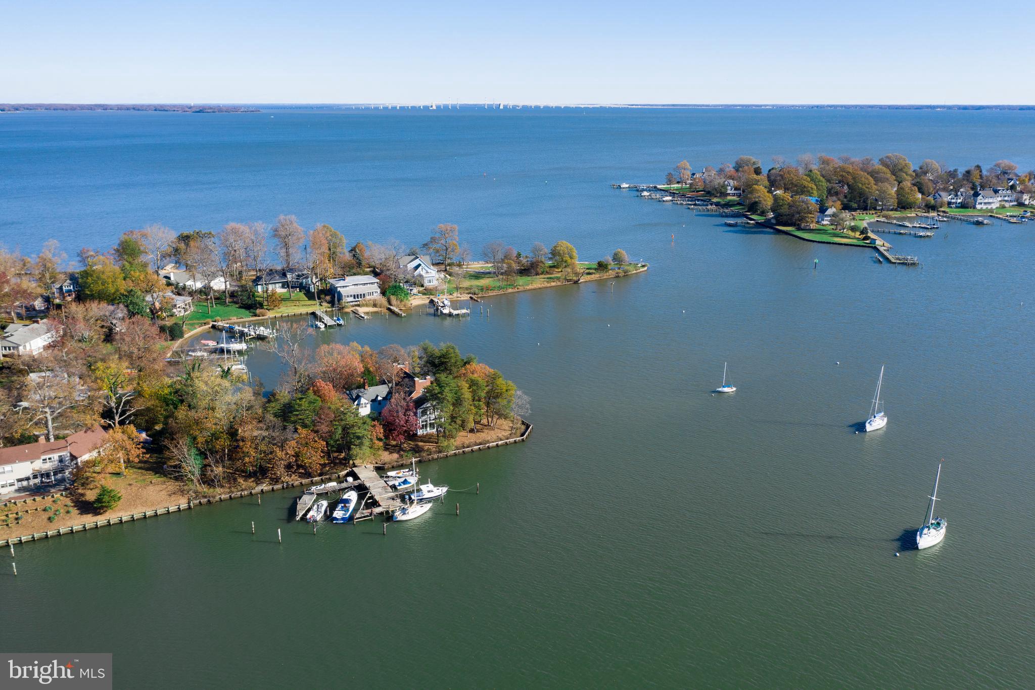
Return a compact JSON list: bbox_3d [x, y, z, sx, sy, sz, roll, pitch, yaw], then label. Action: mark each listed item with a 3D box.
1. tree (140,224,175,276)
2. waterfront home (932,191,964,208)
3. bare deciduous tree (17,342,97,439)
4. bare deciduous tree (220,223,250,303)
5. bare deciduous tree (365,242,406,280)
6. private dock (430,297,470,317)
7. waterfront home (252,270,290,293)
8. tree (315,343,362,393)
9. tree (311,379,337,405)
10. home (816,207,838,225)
[{"bbox_3d":[-136.120,-34.740,304.090,13.180,21.920,12.910,-7,18,-23],"label":"tree"},{"bbox_3d":[282.840,-95.880,529.680,15.000,9.800,11.000,-4,17,-12],"label":"waterfront home"},{"bbox_3d":[-81.603,9.785,142.432,14.539,20.001,14.539,0,17,0],"label":"bare deciduous tree"},{"bbox_3d":[-92.807,-26.548,264.668,10.076,26.973,10.076,0,17,0],"label":"bare deciduous tree"},{"bbox_3d":[-49.260,-31.400,303.890,15.000,15.800,14.000,0,17,0],"label":"bare deciduous tree"},{"bbox_3d":[-22.500,-13.001,271.304,7.500,2.200,20.000,-9,19,-27],"label":"private dock"},{"bbox_3d":[-90.260,-23.890,295.450,13.000,6.800,10.500,-6,18,-20],"label":"waterfront home"},{"bbox_3d":[-39.522,6.061,177.954,10.706,13.216,10.706,0,17,0],"label":"tree"},{"bbox_3d":[-39.550,11.453,164.601,5.945,9.004,5.945,0,17,0],"label":"tree"},{"bbox_3d":[172.990,-72.230,450.670,8.600,8.700,8.000,-3,17,-11],"label":"home"}]

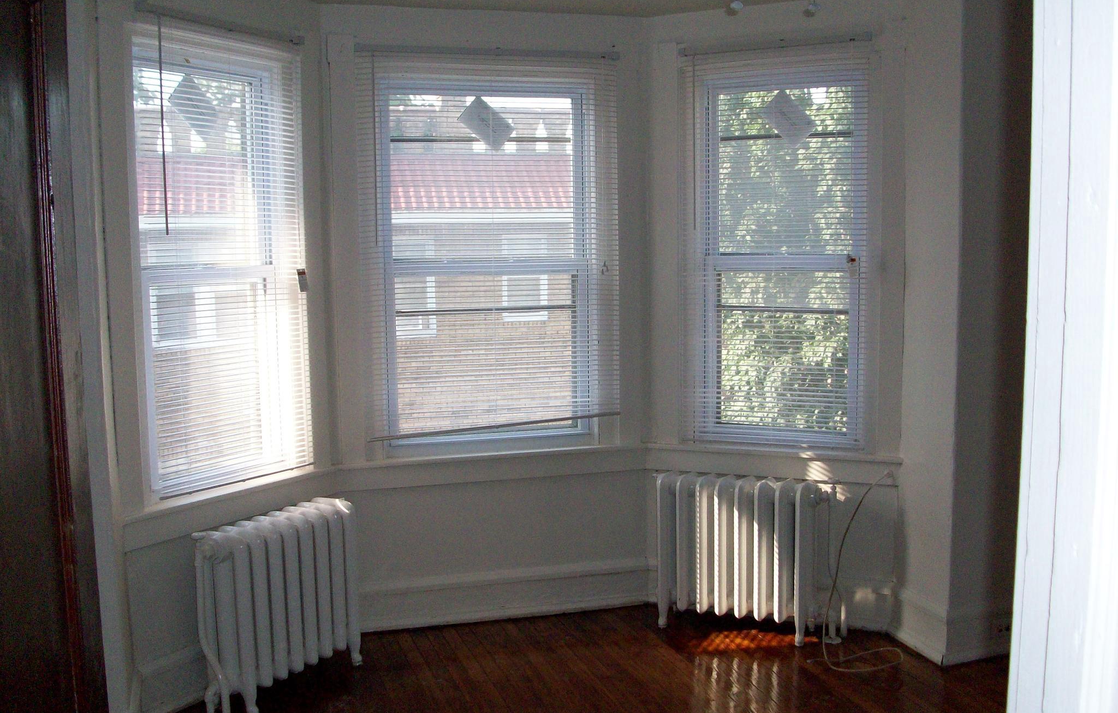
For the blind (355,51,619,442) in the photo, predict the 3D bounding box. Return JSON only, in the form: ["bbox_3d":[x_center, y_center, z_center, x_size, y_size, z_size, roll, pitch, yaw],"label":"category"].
[{"bbox_3d":[-0.260,-0.444,4.426,1.079,1.532,0.044,-3,6,-17],"label":"blind"}]

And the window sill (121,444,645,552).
[{"bbox_3d":[-0.627,0.480,4.307,2.194,0.121,0.480,-5,7,-34],"label":"window sill"}]

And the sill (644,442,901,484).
[{"bbox_3d":[0.865,0.437,4.535,1.053,0.121,0.102,2,7,25],"label":"sill"}]

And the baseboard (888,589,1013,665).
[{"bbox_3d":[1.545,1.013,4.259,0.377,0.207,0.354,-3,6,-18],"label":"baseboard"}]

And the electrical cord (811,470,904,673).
[{"bbox_3d":[1.139,0.802,4.147,0.432,0.659,0.315,-3,6,-17],"label":"electrical cord"}]

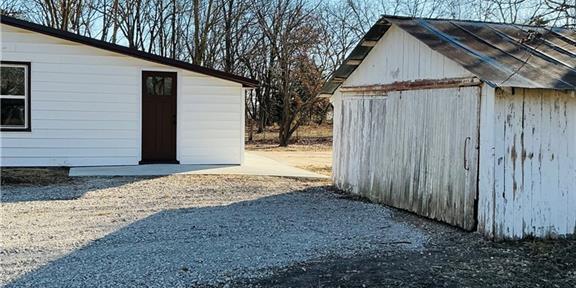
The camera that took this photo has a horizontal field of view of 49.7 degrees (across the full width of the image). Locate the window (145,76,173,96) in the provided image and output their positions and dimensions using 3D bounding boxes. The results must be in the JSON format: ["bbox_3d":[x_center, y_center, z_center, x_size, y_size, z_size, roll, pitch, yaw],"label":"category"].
[{"bbox_3d":[-2.924,-1.310,14.100,0.600,0.440,0.050,0,1,-18],"label":"window"}]

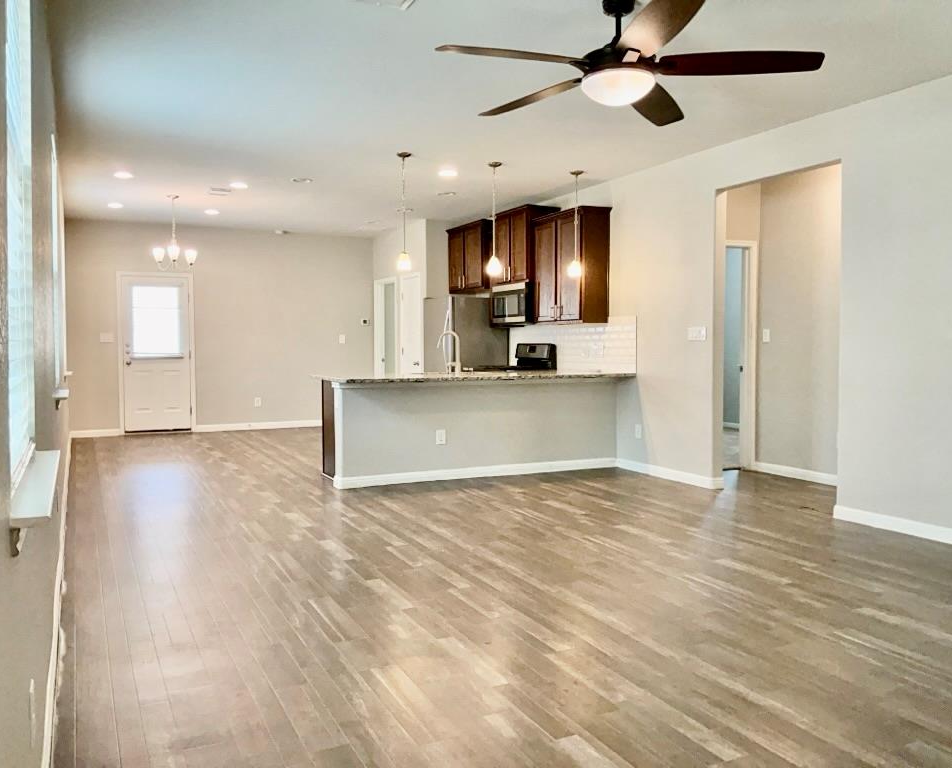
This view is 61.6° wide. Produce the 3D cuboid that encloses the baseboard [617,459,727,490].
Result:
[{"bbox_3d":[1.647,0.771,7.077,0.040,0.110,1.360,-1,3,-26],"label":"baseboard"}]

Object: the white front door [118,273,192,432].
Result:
[{"bbox_3d":[-4.200,-0.371,10.525,0.839,2.050,0.070,-1,3,-26],"label":"white front door"}]

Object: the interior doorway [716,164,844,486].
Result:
[{"bbox_3d":[2.239,-0.313,5.929,0.130,2.400,1.184,-1,3,-26],"label":"interior doorway"}]

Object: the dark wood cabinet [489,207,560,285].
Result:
[{"bbox_3d":[0.549,-1.475,8.688,0.400,0.785,0.790,-1,3,-26],"label":"dark wood cabinet"}]

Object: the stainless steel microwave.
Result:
[{"bbox_3d":[0.543,-0.867,8.698,0.420,0.430,0.760,-1,3,-26],"label":"stainless steel microwave"}]

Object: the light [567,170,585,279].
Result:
[{"bbox_3d":[0.909,-1.456,7.308,0.130,0.955,0.130,-1,3,-26],"label":"light"}]

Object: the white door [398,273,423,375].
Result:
[{"bbox_3d":[-0.833,-0.367,10.518,0.060,2.060,0.660,-1,3,-26],"label":"white door"}]

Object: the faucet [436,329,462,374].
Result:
[{"bbox_3d":[-0.244,-0.281,7.210,0.255,0.385,0.065,3,4,44],"label":"faucet"}]

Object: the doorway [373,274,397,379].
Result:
[{"bbox_3d":[-1.232,-0.430,11.406,0.130,2.100,0.890,-1,3,-26],"label":"doorway"}]

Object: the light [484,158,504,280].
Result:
[{"bbox_3d":[0.161,-1.414,6.855,0.136,0.969,0.136,-1,3,-26],"label":"light"}]

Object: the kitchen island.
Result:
[{"bbox_3d":[-0.010,0.361,7.287,2.729,0.910,1.170,-1,3,-26],"label":"kitchen island"}]

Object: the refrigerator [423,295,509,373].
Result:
[{"bbox_3d":[-0.137,-0.169,9.699,0.785,1.745,0.840,-1,3,-26],"label":"refrigerator"}]

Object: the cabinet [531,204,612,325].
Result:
[{"bbox_3d":[0.938,-1.153,8.013,0.330,1.105,0.945,-1,3,-26],"label":"cabinet"}]

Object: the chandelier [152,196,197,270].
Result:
[{"bbox_3d":[-3.202,-1.599,8.468,0.480,0.785,0.480,-1,3,-26],"label":"chandelier"}]

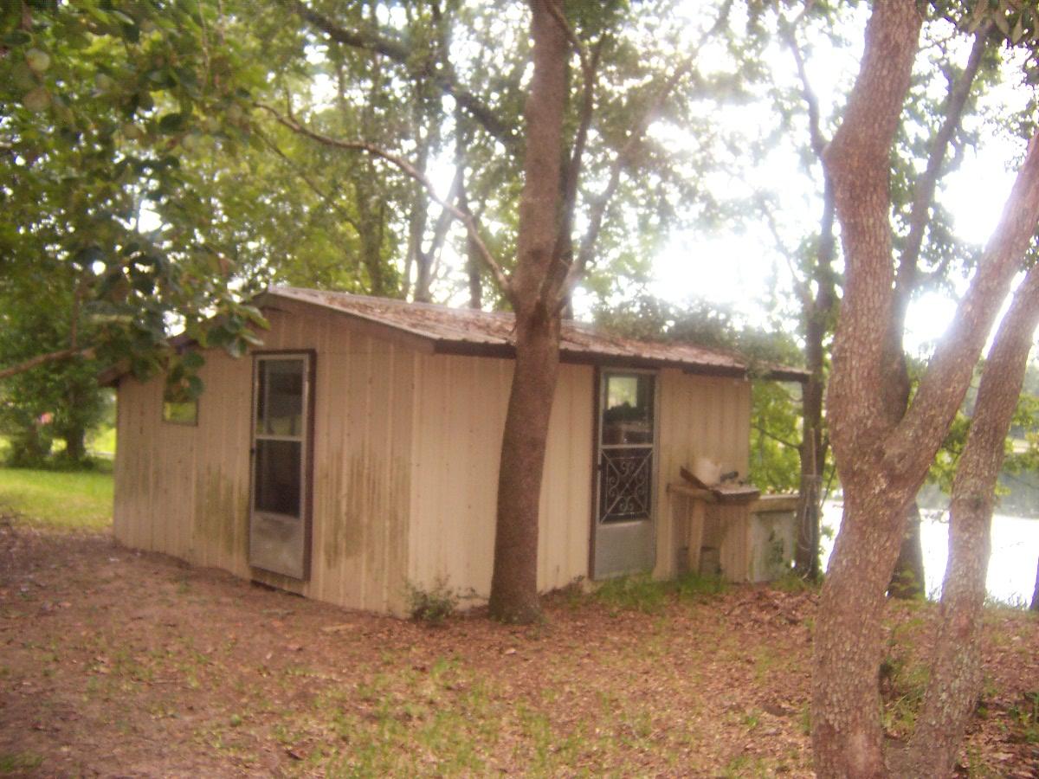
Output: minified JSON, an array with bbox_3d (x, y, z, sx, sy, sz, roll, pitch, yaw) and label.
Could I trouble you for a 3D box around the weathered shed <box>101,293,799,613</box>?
[{"bbox_3d":[-0.963,0.585,11.732,5.400,2.880,6.490,3,-3,-44],"label":"weathered shed"}]

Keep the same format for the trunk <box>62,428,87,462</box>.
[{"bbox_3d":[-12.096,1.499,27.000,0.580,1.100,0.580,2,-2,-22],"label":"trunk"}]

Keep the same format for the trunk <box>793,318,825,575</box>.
[{"bbox_3d":[3.333,0.633,11.400,0.330,3.100,0.330,1,-2,16],"label":"trunk"}]

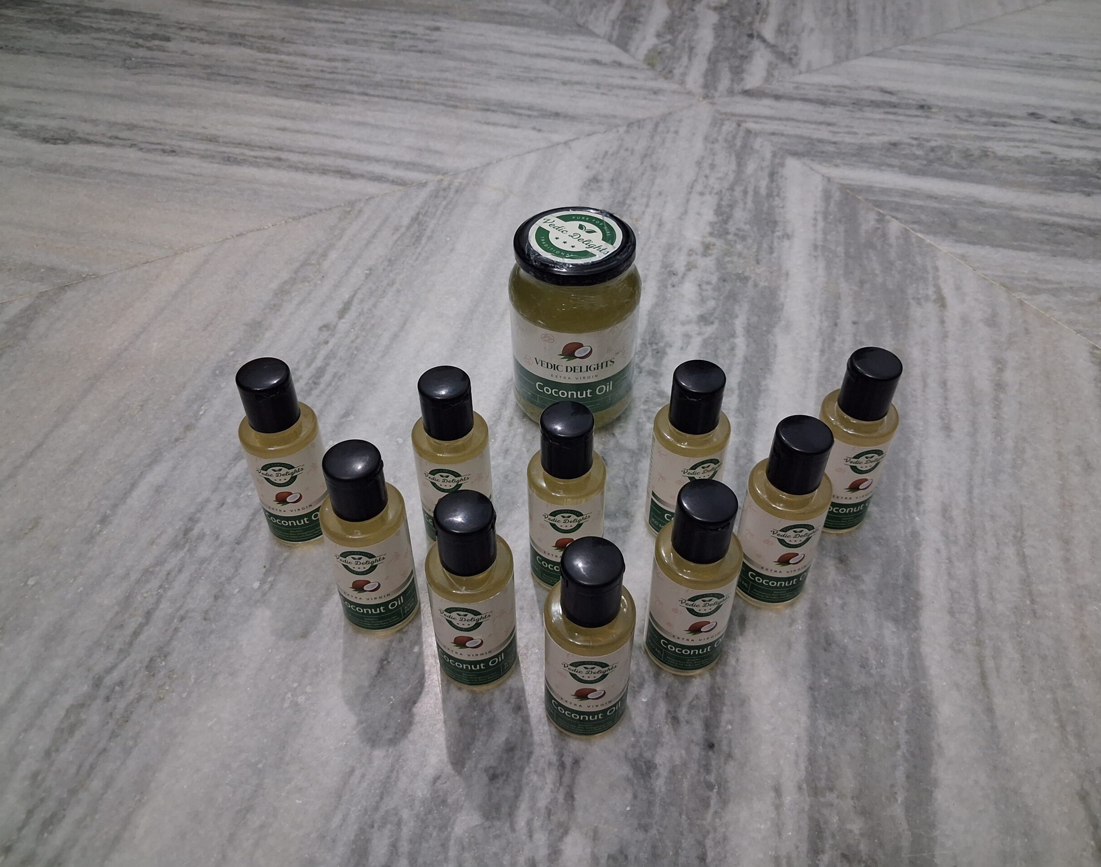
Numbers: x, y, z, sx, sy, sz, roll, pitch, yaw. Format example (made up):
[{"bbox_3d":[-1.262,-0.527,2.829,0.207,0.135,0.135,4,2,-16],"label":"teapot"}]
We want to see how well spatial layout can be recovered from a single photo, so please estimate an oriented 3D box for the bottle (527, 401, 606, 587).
[{"bbox_3d":[0.009,0.036,0.502,0.043,0.120,0.043,1,43,1],"label":"bottle"}]

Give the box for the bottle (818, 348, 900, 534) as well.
[{"bbox_3d":[0.179,0.005,0.533,0.043,0.120,0.043,-5,43,-5],"label":"bottle"}]

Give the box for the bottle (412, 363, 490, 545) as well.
[{"bbox_3d":[-0.056,0.015,0.524,0.043,0.120,0.043,4,44,5],"label":"bottle"}]

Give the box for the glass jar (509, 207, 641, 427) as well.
[{"bbox_3d":[0.016,-0.076,0.613,0.085,0.130,0.085,0,43,0],"label":"glass jar"}]

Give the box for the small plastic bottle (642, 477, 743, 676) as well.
[{"bbox_3d":[0.074,0.073,0.461,0.043,0.120,0.043,-5,43,-5],"label":"small plastic bottle"}]

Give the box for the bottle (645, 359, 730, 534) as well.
[{"bbox_3d":[0.081,0.012,0.526,0.043,0.120,0.043,0,43,0],"label":"bottle"}]

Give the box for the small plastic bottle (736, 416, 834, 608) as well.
[{"bbox_3d":[0.129,0.043,0.493,0.043,0.120,0.043,-1,43,0],"label":"small plastic bottle"}]

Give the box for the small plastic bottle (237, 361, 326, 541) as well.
[{"bbox_3d":[-0.156,0.011,0.529,0.043,0.120,0.043,-5,44,-5],"label":"small plastic bottle"}]

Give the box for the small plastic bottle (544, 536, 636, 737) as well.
[{"bbox_3d":[0.019,0.098,0.435,0.043,0.120,0.043,1,43,1],"label":"small plastic bottle"}]

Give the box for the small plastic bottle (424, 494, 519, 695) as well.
[{"bbox_3d":[-0.040,0.079,0.456,0.043,0.120,0.043,0,43,0],"label":"small plastic bottle"}]

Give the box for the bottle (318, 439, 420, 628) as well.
[{"bbox_3d":[-0.098,0.055,0.482,0.043,0.120,0.043,1,43,1],"label":"bottle"}]

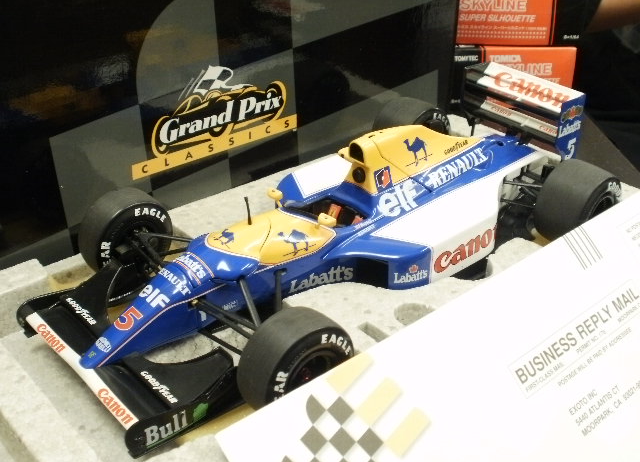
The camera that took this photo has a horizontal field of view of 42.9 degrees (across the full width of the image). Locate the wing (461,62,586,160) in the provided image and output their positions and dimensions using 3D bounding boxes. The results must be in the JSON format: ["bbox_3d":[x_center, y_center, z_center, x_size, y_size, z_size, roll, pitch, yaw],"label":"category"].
[{"bbox_3d":[0.092,-0.054,0.378,0.021,0.033,0.056,-24,38,-35],"label":"wing"}]

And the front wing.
[{"bbox_3d":[-0.063,0.039,0.274,0.050,0.018,0.077,-24,38,-35],"label":"front wing"}]

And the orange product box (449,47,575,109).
[{"bbox_3d":[0.130,-0.115,0.572,0.085,0.042,0.040,1,30,0],"label":"orange product box"}]

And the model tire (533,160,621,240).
[{"bbox_3d":[0.110,-0.011,0.347,0.036,0.036,0.021,-24,38,-35],"label":"model tire"}]

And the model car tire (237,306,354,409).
[{"bbox_3d":[-0.007,0.042,0.253,0.036,0.036,0.015,-24,38,-35],"label":"model car tire"}]

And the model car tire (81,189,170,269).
[{"bbox_3d":[-0.075,0.002,0.319,0.036,0.036,0.015,-24,38,-35],"label":"model car tire"}]

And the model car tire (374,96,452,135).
[{"bbox_3d":[0.046,-0.048,0.409,0.036,0.036,0.021,-24,38,-35],"label":"model car tire"}]

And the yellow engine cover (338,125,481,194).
[{"bbox_3d":[0.042,-0.038,0.342,0.081,0.022,0.019,-23,38,-35],"label":"yellow engine cover"}]

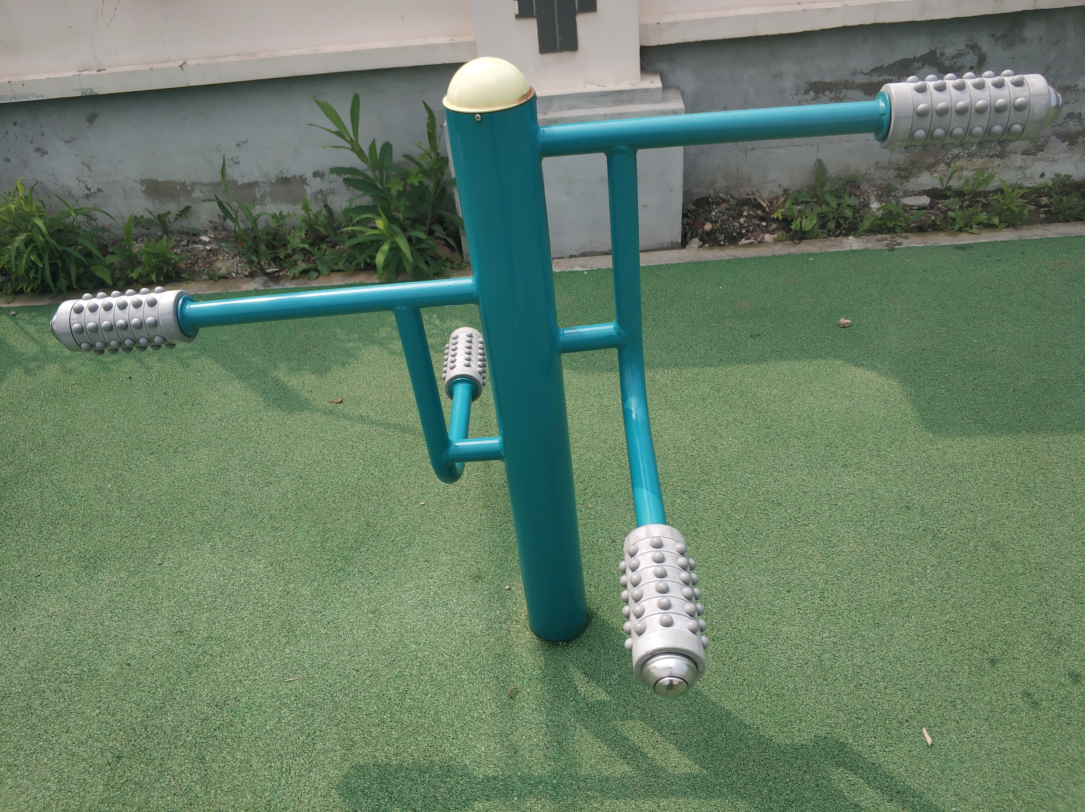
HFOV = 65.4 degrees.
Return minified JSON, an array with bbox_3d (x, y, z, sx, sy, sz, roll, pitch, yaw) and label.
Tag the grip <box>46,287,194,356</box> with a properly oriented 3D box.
[{"bbox_3d":[-0.640,-0.125,1.274,0.207,0.094,0.094,-5,38,3],"label":"grip"}]

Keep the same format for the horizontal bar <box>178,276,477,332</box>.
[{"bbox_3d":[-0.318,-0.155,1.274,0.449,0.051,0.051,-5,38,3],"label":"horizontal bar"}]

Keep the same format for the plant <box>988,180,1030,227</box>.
[{"bbox_3d":[1.552,-0.688,2.820,0.134,0.144,0.124,-4,38,4],"label":"plant"}]

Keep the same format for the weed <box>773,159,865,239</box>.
[{"bbox_3d":[0.948,-0.732,2.884,0.313,0.188,0.240,-3,38,5],"label":"weed"}]

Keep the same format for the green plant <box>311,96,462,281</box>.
[{"bbox_3d":[-0.555,-0.752,2.890,0.494,0.567,0.371,-4,38,4],"label":"green plant"}]

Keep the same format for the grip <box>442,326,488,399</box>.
[{"bbox_3d":[-0.169,-0.099,1.867,0.094,0.094,0.207,-5,38,2],"label":"grip"}]

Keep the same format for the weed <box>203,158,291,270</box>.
[{"bbox_3d":[-1.066,-0.709,3.039,0.318,0.349,0.240,-3,38,5],"label":"weed"}]

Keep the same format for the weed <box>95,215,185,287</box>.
[{"bbox_3d":[-1.491,-0.590,3.114,0.319,0.216,0.268,-4,38,4],"label":"weed"}]

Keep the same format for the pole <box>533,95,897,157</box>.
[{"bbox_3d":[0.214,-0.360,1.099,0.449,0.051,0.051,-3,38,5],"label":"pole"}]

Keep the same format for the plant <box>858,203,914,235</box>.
[{"bbox_3d":[1.157,-0.646,2.841,0.189,0.075,0.160,-3,38,5],"label":"plant"}]

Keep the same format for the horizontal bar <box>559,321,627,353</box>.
[{"bbox_3d":[0.076,-0.105,1.303,0.102,0.039,0.039,-5,38,2],"label":"horizontal bar"}]

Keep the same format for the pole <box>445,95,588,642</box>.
[{"bbox_3d":[-0.017,0.022,1.417,0.117,1.069,0.117,-4,38,4],"label":"pole"}]

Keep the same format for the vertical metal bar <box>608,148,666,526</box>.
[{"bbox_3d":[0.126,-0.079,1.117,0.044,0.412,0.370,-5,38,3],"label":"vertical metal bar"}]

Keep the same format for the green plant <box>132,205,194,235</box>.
[{"bbox_3d":[-1.441,-0.709,3.206,0.234,0.105,0.150,-3,38,5],"label":"green plant"}]

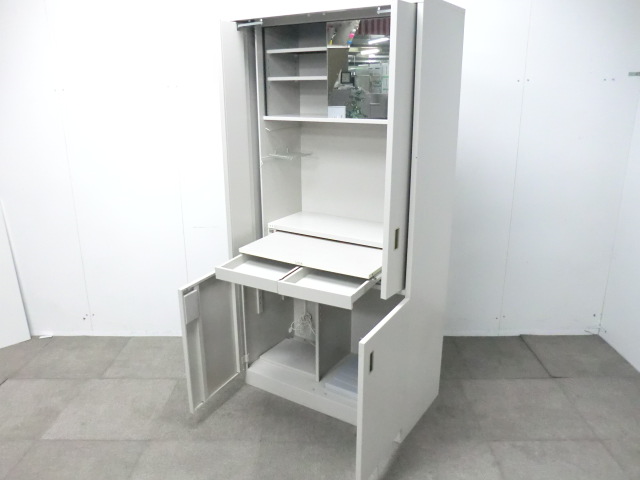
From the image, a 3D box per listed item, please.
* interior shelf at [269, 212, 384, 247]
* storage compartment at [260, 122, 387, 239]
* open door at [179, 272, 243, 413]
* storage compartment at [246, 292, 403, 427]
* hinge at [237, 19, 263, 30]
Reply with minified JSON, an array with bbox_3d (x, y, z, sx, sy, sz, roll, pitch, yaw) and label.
[{"bbox_3d":[0.121,-0.050,2.372,0.695,0.028,0.320,10,20,31],"label":"interior shelf"},{"bbox_3d":[0.115,-0.297,2.296,0.700,0.495,0.330,10,20,31],"label":"storage compartment"},{"bbox_3d":[-0.477,0.457,2.367,0.026,0.623,0.400,10,20,31],"label":"open door"},{"bbox_3d":[0.104,0.427,2.485,0.870,0.670,0.425,10,20,31],"label":"storage compartment"},{"bbox_3d":[-0.286,-0.898,2.089,0.150,0.024,0.040,10,20,31],"label":"hinge"}]

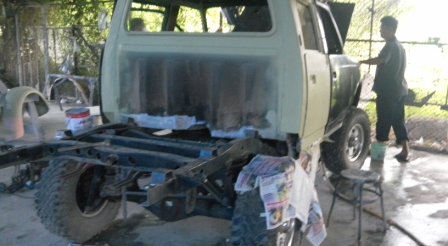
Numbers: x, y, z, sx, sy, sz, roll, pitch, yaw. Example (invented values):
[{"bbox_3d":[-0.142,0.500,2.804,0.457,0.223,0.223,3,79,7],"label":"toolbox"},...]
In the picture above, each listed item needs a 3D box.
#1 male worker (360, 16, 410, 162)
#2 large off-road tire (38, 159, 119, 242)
[{"bbox_3d":[2.041,-0.418,5.711,0.580,1.760,0.500,5,12,25],"label":"male worker"},{"bbox_3d":[-1.083,0.510,3.528,0.258,0.776,0.776,5,12,25],"label":"large off-road tire"}]

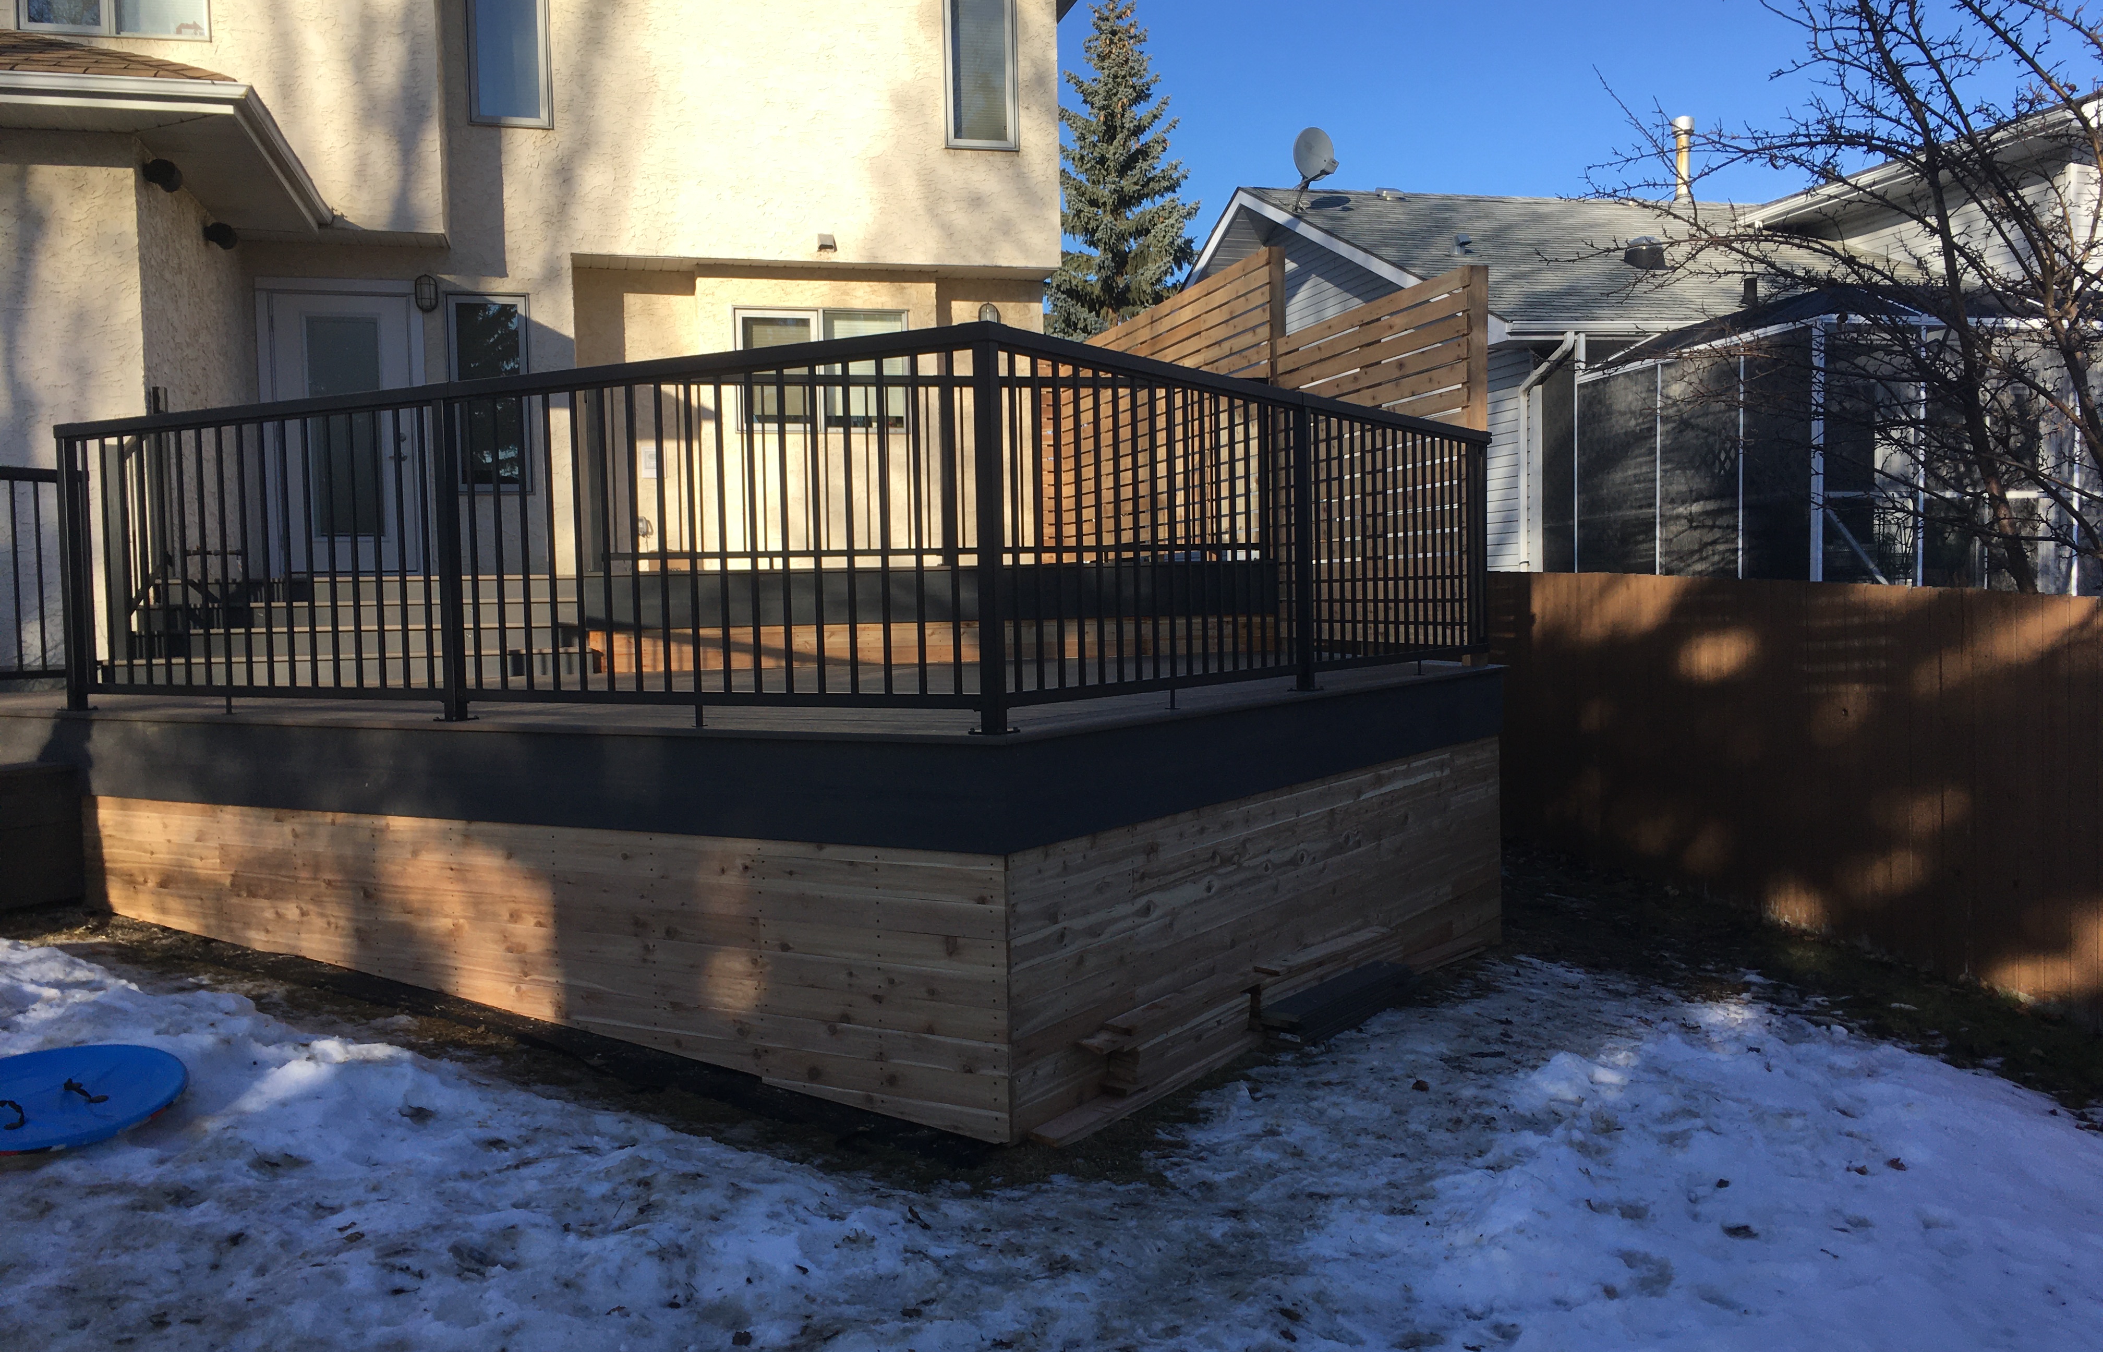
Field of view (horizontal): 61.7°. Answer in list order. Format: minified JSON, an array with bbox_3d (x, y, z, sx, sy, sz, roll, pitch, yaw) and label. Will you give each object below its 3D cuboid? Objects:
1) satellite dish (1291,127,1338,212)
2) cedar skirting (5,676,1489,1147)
[{"bbox_3d":[2.984,-5.745,20.000,0.520,0.900,0.550,-2,3,-25],"label":"satellite dish"},{"bbox_3d":[-0.918,0.578,7.472,4.440,1.065,4.330,0,3,30],"label":"cedar skirting"}]

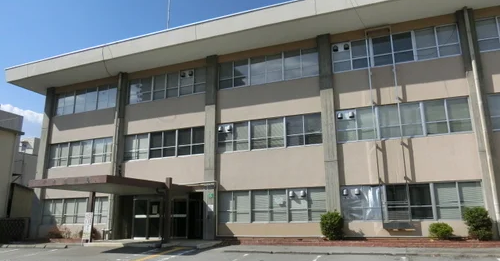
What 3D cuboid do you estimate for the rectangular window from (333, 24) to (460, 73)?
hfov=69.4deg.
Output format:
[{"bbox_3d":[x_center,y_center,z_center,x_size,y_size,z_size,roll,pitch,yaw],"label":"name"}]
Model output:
[{"bbox_3d":[6.546,-3.726,16.635,5.380,1.472,0.150,-6,-15,21],"label":"rectangular window"}]

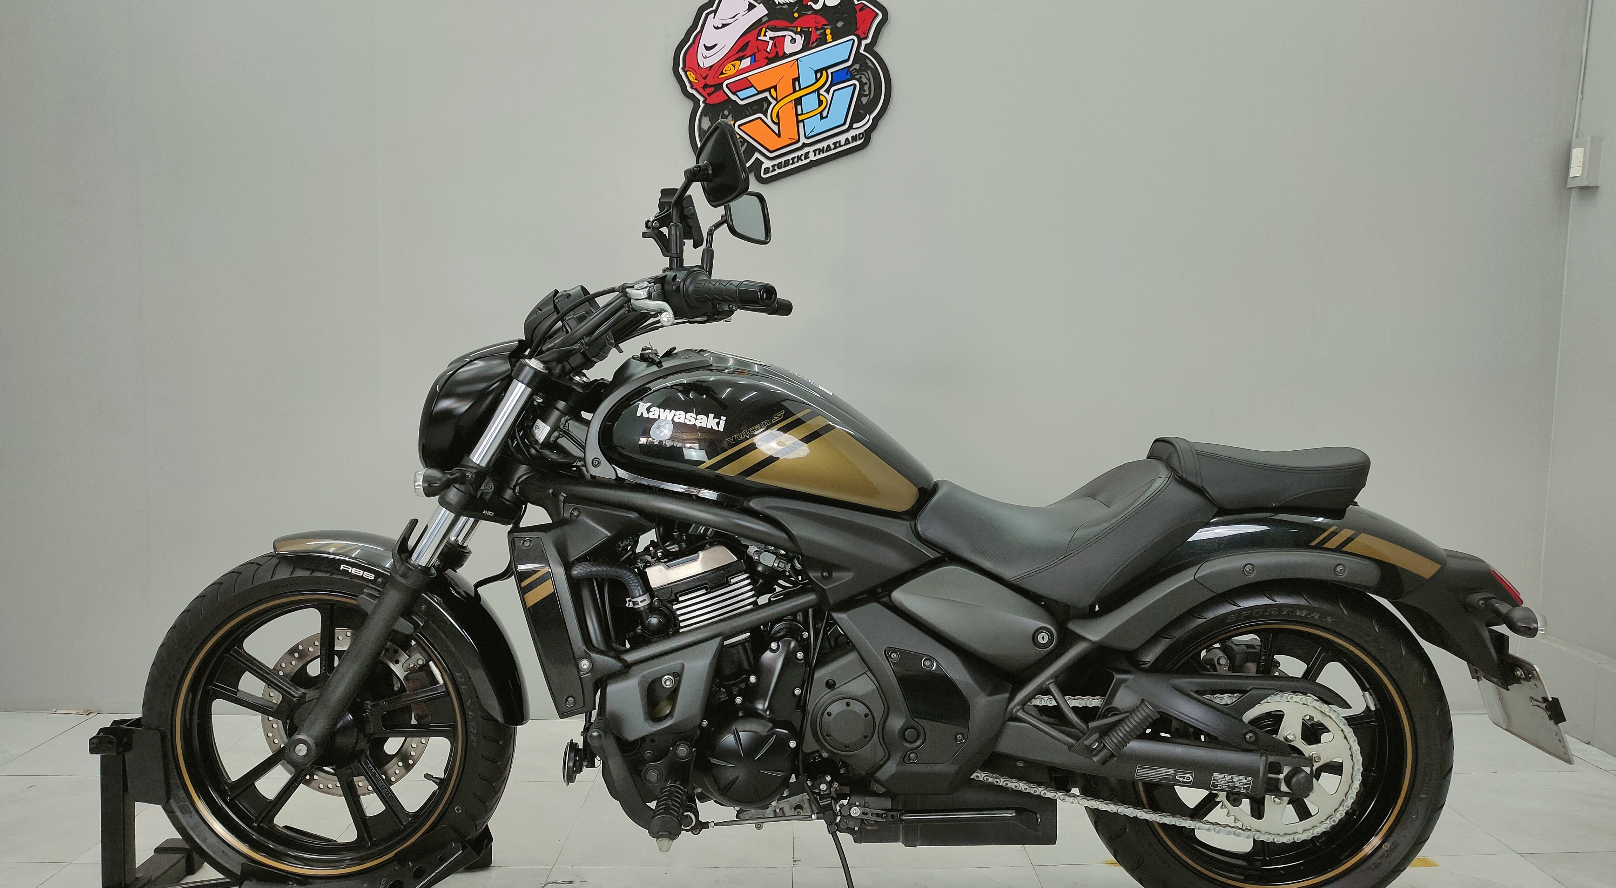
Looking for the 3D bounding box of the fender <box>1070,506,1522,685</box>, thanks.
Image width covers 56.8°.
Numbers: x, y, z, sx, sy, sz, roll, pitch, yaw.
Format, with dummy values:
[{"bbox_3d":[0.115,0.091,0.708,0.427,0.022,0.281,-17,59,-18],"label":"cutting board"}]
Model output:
[{"bbox_3d":[0.800,0.240,2.480,0.760,0.275,0.250,0,5,0],"label":"fender"}]

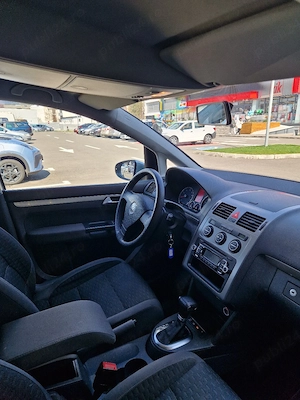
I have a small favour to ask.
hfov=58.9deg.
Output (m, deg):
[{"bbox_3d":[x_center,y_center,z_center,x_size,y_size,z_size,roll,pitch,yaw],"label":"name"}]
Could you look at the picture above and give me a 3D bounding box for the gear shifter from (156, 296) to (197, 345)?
[{"bbox_3d":[0.090,0.425,0.956,0.132,0.132,0.085,-7,16,-24],"label":"gear shifter"}]

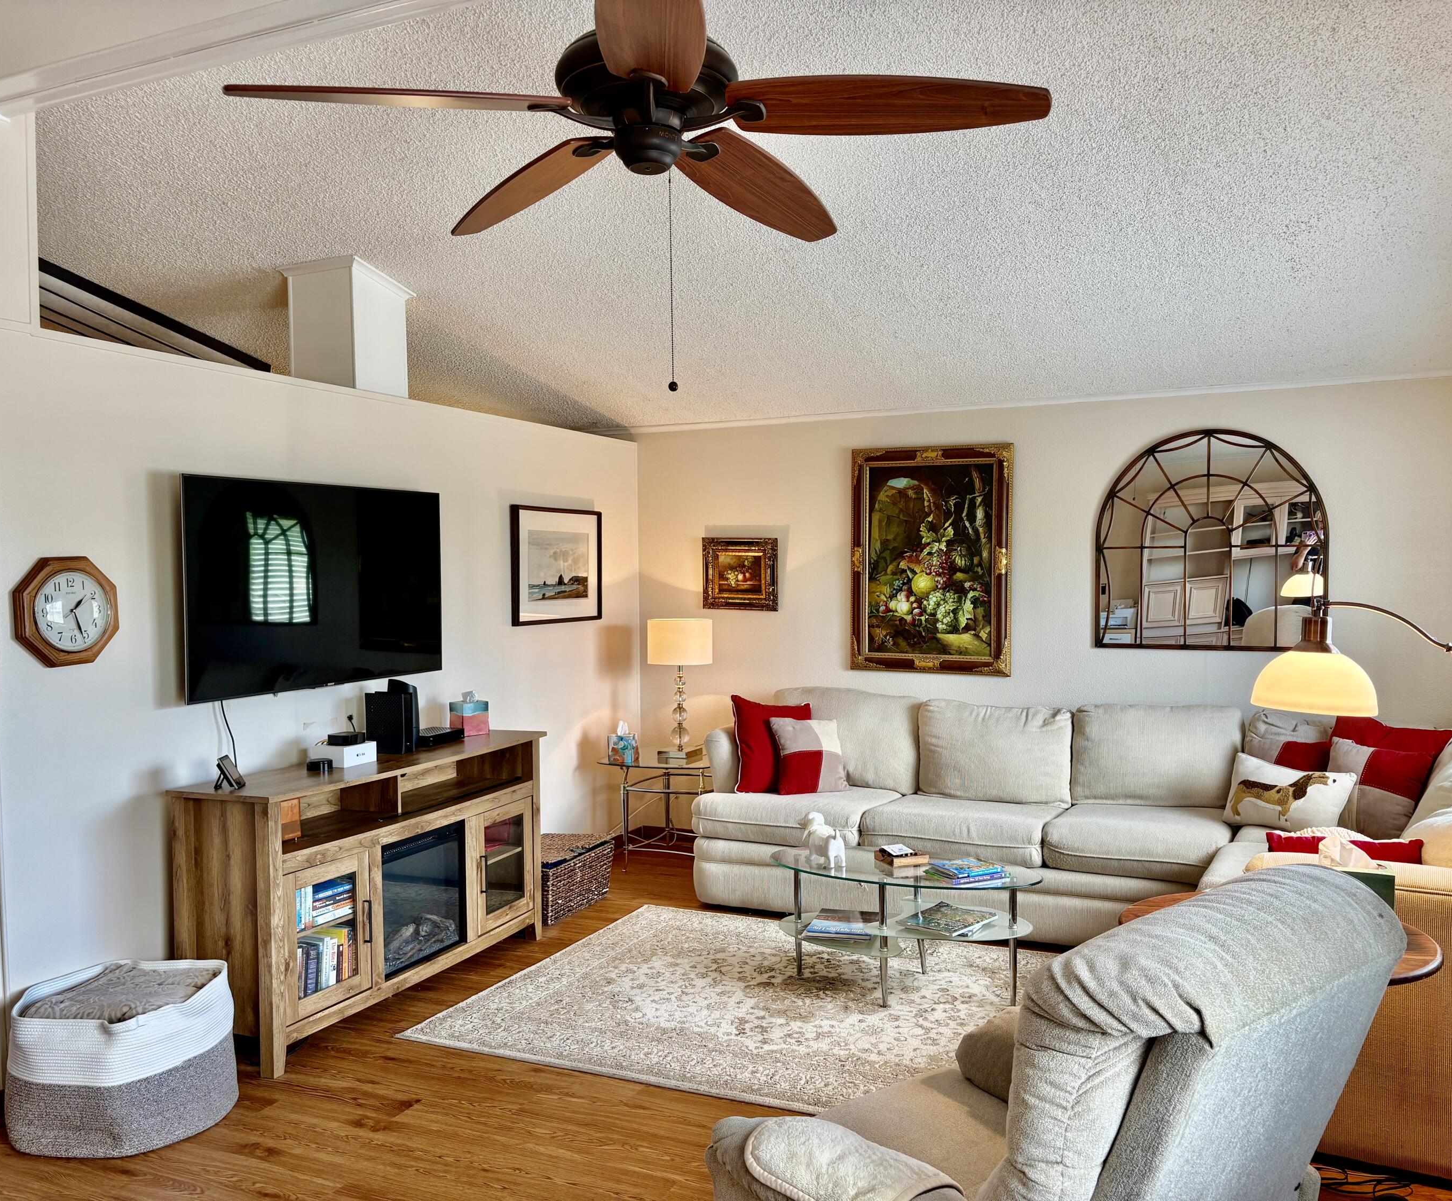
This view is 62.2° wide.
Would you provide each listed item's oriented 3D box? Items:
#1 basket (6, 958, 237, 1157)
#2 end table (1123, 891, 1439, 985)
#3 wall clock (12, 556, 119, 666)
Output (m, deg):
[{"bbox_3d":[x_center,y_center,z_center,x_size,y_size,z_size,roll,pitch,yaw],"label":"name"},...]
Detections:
[{"bbox_3d":[-1.692,1.263,3.397,0.440,0.360,0.510,0,2,16],"label":"basket"},{"bbox_3d":[1.287,1.109,2.840,0.680,0.660,0.680,0,2,24],"label":"end table"},{"bbox_3d":[-1.900,0.032,3.472,0.050,0.310,0.305,0,2,24],"label":"wall clock"}]

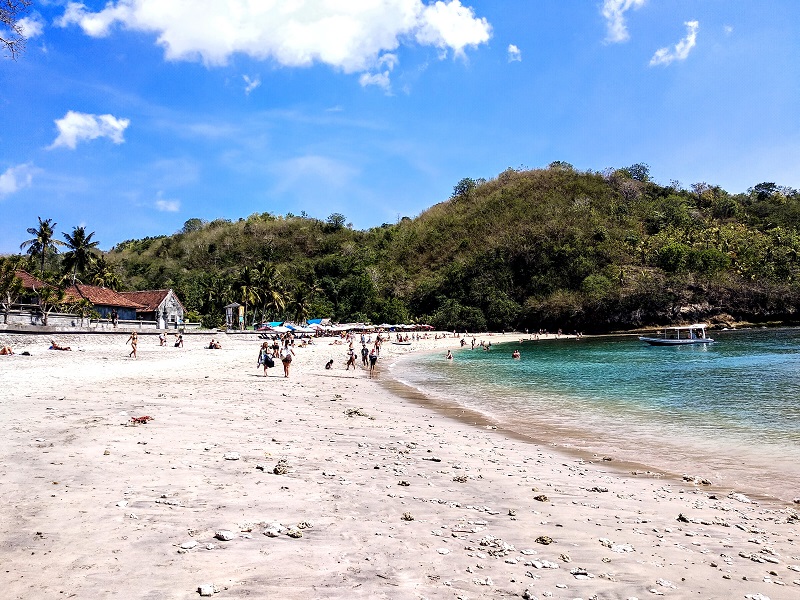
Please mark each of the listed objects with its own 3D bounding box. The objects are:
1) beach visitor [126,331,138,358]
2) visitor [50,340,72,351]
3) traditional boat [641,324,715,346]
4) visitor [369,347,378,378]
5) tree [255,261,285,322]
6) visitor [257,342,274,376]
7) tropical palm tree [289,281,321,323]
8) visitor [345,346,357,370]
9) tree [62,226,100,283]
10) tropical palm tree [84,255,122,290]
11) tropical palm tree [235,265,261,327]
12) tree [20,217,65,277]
[{"bbox_3d":[-16.261,2.715,36.500,0.550,1.650,0.550,-2,-3,45],"label":"beach visitor"},{"bbox_3d":[-24.237,3.313,43.000,1.600,0.620,0.550,0,0,0],"label":"visitor"},{"bbox_3d":[41.413,5.167,90.000,11.200,3.000,2.500,0,-2,-12],"label":"traditional boat"},{"bbox_3d":[-1.808,4.128,41.000,0.520,1.570,0.380,0,-2,0],"label":"visitor"},{"bbox_3d":[-19.621,-0.974,90.000,5.000,9.890,5.000,0,-2,0],"label":"tree"},{"bbox_3d":[-6.470,2.866,28.800,0.700,1.650,0.500,0,-2,11],"label":"visitor"},{"bbox_3d":[-18.147,1.128,113.000,6.000,9.600,6.000,0,-2,0],"label":"tropical palm tree"},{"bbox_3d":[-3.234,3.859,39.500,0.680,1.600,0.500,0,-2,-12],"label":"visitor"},{"bbox_3d":[-43.463,-3.070,82.000,5.400,13.920,5.400,0,-2,0],"label":"tree"},{"bbox_3d":[-42.435,-1.288,86.000,5.500,10.450,5.500,0,-2,0],"label":"tropical palm tree"},{"bbox_3d":[-22.661,-0.592,89.000,4.600,9.330,4.600,0,-2,0],"label":"tropical palm tree"},{"bbox_3d":[-45.746,-3.652,77.000,5.700,14.000,5.700,0,-2,0],"label":"tree"}]

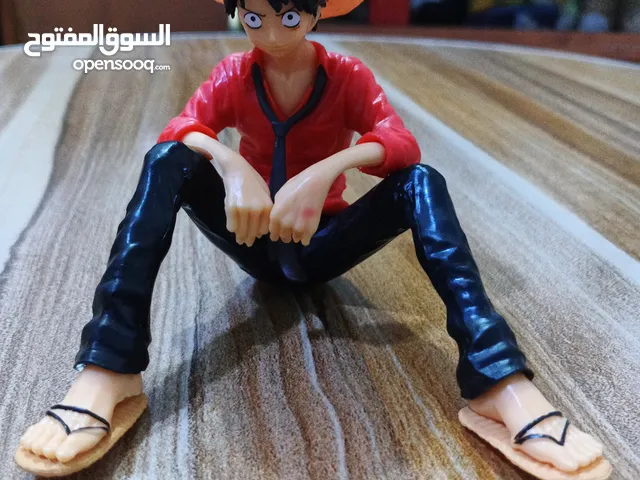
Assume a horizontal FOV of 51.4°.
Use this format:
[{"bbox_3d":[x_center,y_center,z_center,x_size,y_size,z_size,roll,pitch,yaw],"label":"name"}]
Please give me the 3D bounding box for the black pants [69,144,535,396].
[{"bbox_3d":[-0.005,-0.001,0.201,0.115,0.066,0.109,0,26,0],"label":"black pants"}]

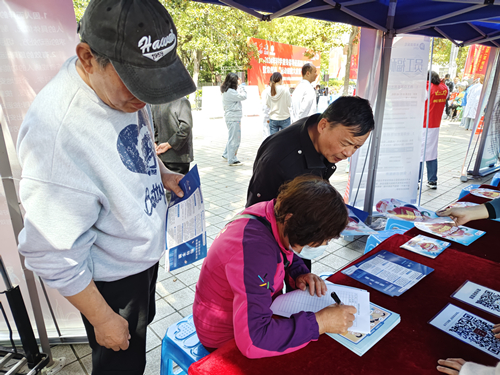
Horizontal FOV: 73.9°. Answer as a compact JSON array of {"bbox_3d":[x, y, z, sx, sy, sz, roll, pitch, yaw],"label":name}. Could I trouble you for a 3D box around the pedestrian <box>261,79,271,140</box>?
[{"bbox_3d":[0.499,-1.474,6.863,0.480,1.640,0.340,8,18,24],"label":"pedestrian"}]

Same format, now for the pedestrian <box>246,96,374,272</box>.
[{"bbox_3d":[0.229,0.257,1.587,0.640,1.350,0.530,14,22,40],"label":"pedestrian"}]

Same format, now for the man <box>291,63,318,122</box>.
[{"bbox_3d":[0.779,-0.927,4.887,0.360,1.710,0.500,-6,17,-19],"label":"man"}]

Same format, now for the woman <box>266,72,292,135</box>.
[{"bbox_3d":[0.559,-1.199,5.954,0.470,1.630,0.350,5,17,17],"label":"woman"}]

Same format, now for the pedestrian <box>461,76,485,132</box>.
[{"bbox_3d":[6.599,-2.502,9.896,0.500,1.620,0.400,4,17,14],"label":"pedestrian"}]

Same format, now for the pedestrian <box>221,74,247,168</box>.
[{"bbox_3d":[-0.301,-1.215,6.053,0.450,1.640,0.450,-2,17,-8],"label":"pedestrian"}]

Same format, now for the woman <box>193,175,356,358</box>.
[{"bbox_3d":[0.058,0.505,1.223,0.670,1.090,0.540,9,18,27],"label":"woman"}]

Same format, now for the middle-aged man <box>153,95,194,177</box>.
[{"bbox_3d":[-0.761,-0.329,3.083,0.520,1.660,0.380,8,18,24],"label":"middle-aged man"}]

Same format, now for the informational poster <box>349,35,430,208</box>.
[{"bbox_3d":[1.441,-0.610,3.519,0.770,1.860,0.200,-3,14,-10],"label":"informational poster"}]

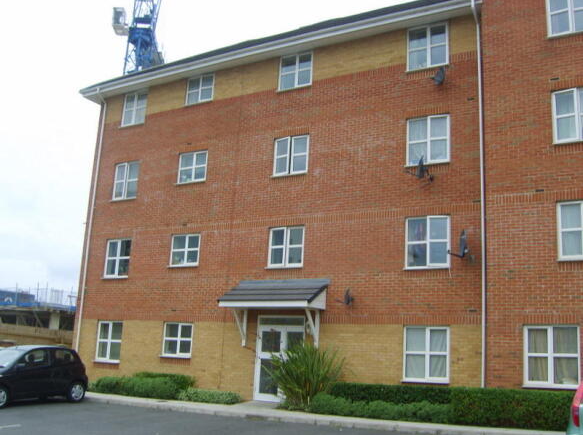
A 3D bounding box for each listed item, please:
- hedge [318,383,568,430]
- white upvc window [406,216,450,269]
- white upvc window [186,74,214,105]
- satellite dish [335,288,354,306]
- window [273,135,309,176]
[{"bbox_3d":[3.187,3.928,13.451,5.150,0.670,1.600,-5,-15,30],"label":"hedge"},{"bbox_3d":[3.359,0.630,15.720,1.120,1.290,0.100,-5,-14,30],"label":"white upvc window"},{"bbox_3d":[-2.970,-4.128,20.645,1.123,0.958,0.120,-5,-15,30],"label":"white upvc window"},{"bbox_3d":[1.344,1.984,16.072,0.500,0.480,0.500,1,-13,9],"label":"satellite dish"},{"bbox_3d":[0.007,-1.748,18.295,1.120,1.130,0.100,-5,-14,30],"label":"window"}]

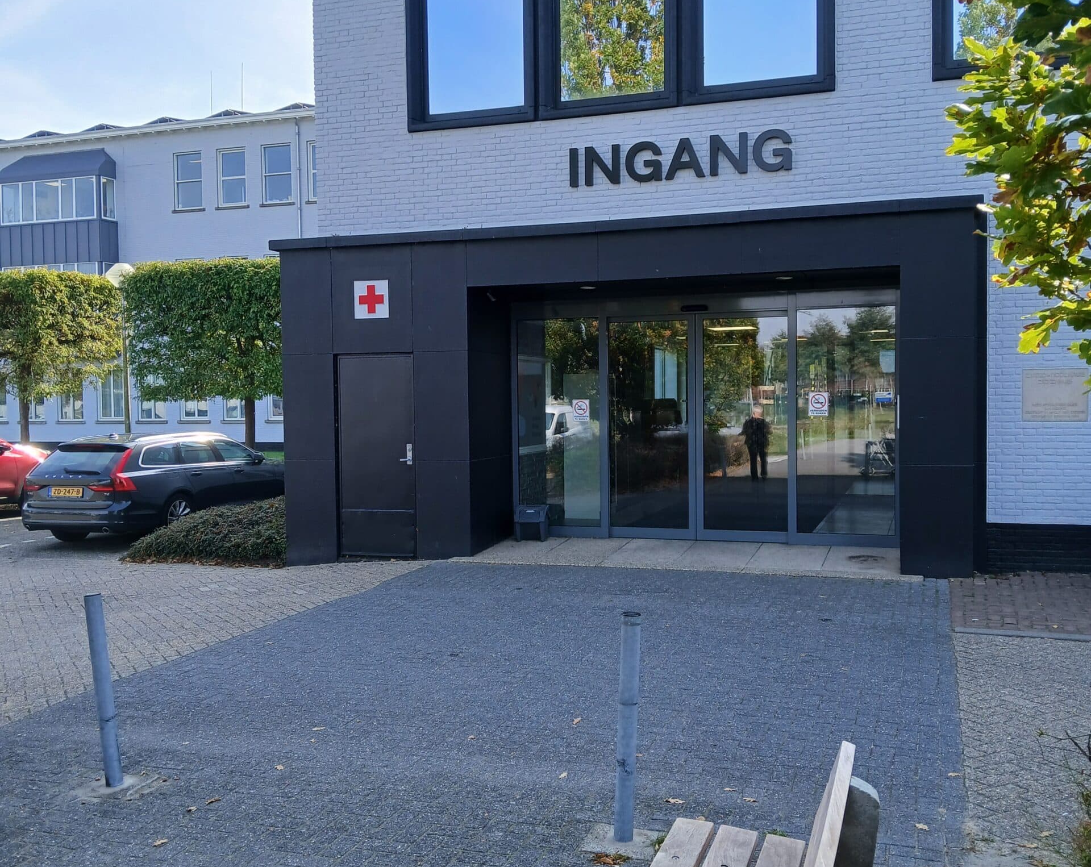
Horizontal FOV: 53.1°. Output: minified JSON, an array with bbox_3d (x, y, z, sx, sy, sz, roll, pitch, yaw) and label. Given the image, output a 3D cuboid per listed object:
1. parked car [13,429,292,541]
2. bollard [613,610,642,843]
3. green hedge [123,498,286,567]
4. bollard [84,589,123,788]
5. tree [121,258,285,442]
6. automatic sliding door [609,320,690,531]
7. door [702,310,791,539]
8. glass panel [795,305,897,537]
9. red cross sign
[{"bbox_3d":[-5.661,0.757,16.829,1.910,1.475,4.930,0,2,16],"label":"parked car"},{"bbox_3d":[0.335,1.188,4.430,0.076,0.919,0.076,3,2,18],"label":"bollard"},{"bbox_3d":[-3.464,1.216,14.271,2.500,0.620,3.800,0,2,18],"label":"green hedge"},{"bbox_3d":[-2.101,1.207,5.195,0.077,0.907,0.077,-7,-1,18],"label":"bollard"},{"bbox_3d":[-6.010,-1.035,22.474,3.800,4.660,3.100,0,2,18],"label":"tree"},{"bbox_3d":[1.176,-0.084,12.214,0.958,2.424,0.070,0,2,18],"label":"automatic sliding door"},{"bbox_3d":[2.160,-0.094,11.899,0.964,2.454,0.070,0,2,18],"label":"door"},{"bbox_3d":[3.063,-0.121,11.144,0.970,2.300,0.040,0,2,18],"label":"glass panel"},{"bbox_3d":[-1.859,-1.430,11.674,0.403,0.412,0.020,0,2,18],"label":"red cross sign"}]

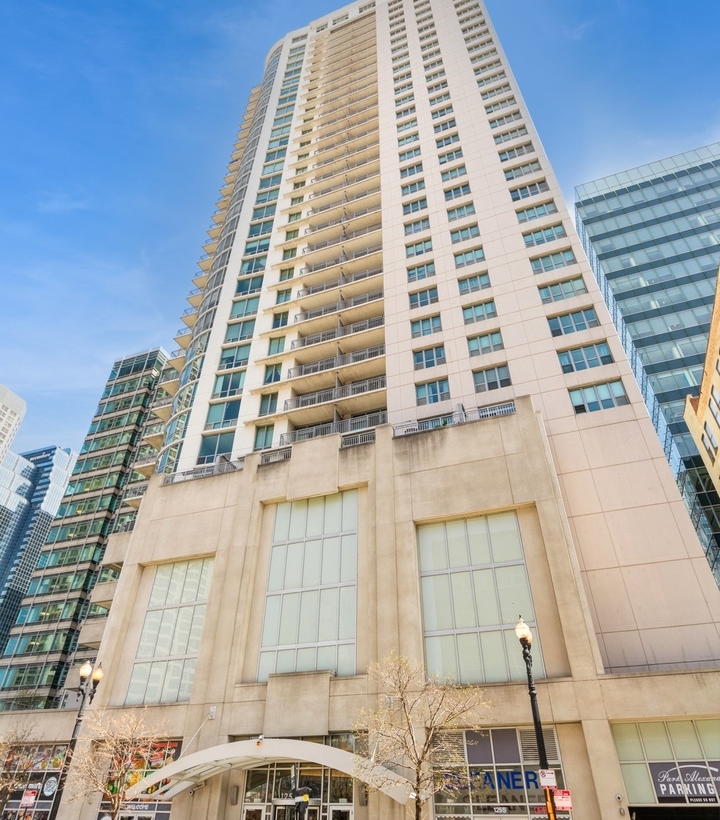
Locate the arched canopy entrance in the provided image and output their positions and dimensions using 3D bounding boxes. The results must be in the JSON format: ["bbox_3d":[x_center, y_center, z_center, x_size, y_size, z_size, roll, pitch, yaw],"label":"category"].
[{"bbox_3d":[-3.540,14.778,22.020,12.350,2.140,2.300,-13,-39,17],"label":"arched canopy entrance"}]

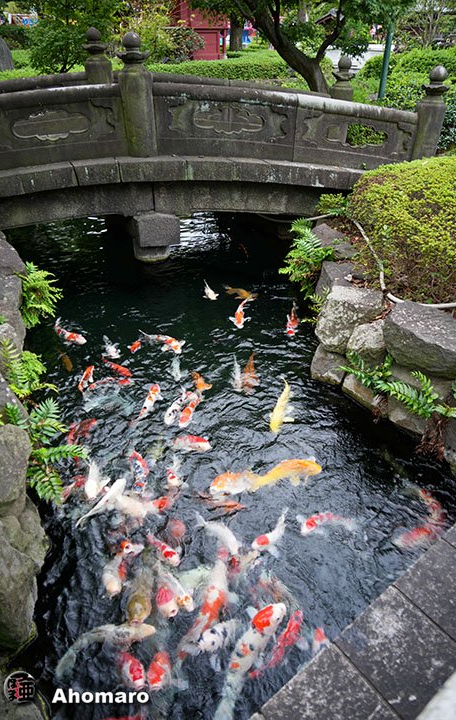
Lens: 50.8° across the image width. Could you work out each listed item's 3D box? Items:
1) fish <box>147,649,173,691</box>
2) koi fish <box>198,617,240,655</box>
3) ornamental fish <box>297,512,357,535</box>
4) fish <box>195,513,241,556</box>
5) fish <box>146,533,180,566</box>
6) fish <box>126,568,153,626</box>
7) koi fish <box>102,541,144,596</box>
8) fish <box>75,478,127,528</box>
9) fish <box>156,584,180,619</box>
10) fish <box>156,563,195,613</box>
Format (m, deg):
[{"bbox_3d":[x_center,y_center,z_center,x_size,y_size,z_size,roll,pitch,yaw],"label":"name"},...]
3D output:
[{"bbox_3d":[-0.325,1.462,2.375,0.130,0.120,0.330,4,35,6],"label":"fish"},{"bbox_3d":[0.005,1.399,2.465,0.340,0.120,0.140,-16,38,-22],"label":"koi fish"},{"bbox_3d":[0.517,0.883,2.536,0.295,0.100,0.130,-6,34,-9],"label":"ornamental fish"},{"bbox_3d":[-0.066,0.979,2.674,0.120,0.095,0.383,-24,39,-32],"label":"fish"},{"bbox_3d":[-0.392,1.130,2.849,0.310,0.100,0.120,30,45,35],"label":"fish"},{"bbox_3d":[-0.403,1.044,2.297,0.160,0.108,0.450,0,34,0],"label":"fish"},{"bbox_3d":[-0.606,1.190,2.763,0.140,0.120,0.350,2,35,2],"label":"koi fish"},{"bbox_3d":[-0.695,0.808,2.647,0.140,0.100,0.360,19,38,26],"label":"fish"},{"bbox_3d":[-0.327,1.048,2.291,0.150,0.100,0.400,-14,36,-20],"label":"fish"},{"bbox_3d":[-0.275,1.144,2.458,0.110,0.085,0.327,-20,39,-26],"label":"fish"}]

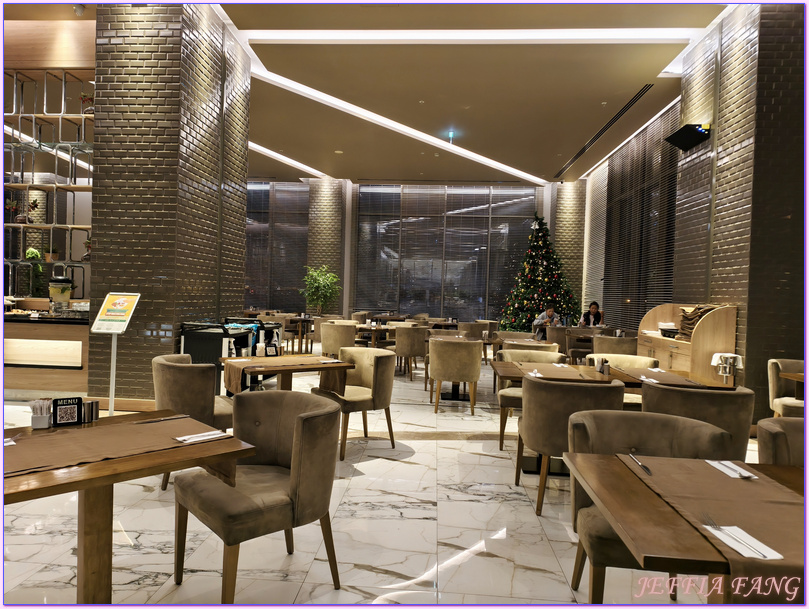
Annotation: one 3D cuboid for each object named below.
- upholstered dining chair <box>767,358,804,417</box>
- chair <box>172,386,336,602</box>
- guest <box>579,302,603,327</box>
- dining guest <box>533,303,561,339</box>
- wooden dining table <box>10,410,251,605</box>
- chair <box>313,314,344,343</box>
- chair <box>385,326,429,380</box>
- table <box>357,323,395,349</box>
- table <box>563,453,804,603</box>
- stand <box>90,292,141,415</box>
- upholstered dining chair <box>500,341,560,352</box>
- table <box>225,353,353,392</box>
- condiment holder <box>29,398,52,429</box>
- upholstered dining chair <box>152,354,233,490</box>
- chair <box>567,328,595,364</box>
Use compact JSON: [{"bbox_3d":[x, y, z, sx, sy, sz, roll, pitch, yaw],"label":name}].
[{"bbox_3d":[3.532,0.921,4.737,0.590,0.800,0.600,2,1,9],"label":"upholstered dining chair"},{"bbox_3d":[-0.608,0.834,2.371,0.600,0.800,0.575,1,2,-43],"label":"chair"},{"bbox_3d":[3.747,0.576,10.756,0.520,1.250,0.720,2,1,16],"label":"guest"},{"bbox_3d":[2.692,0.586,10.170,0.540,1.200,0.750,2,1,-3],"label":"dining guest"},{"bbox_3d":[-1.061,0.849,1.859,0.770,0.750,0.755,1,1,-44],"label":"wooden dining table"},{"bbox_3d":[-1.497,0.648,10.625,0.590,0.800,0.600,1,2,-42],"label":"chair"},{"bbox_3d":[0.107,0.745,8.445,0.610,0.810,0.570,1,2,-42],"label":"chair"},{"bbox_3d":[-0.518,0.742,8.934,0.820,0.740,0.820,1,2,-40],"label":"table"},{"bbox_3d":[1.289,0.934,1.485,1.530,0.750,0.760,2,1,4],"label":"table"},{"bbox_3d":[-2.814,0.498,5.217,0.340,1.220,0.300,2,1,11],"label":"stand"},{"bbox_3d":[1.373,0.835,6.134,0.590,0.800,0.600,2,1,4],"label":"upholstered dining chair"},{"bbox_3d":[-0.916,0.817,4.145,0.790,0.750,0.770,1,1,-34],"label":"table"},{"bbox_3d":[-1.383,0.412,2.039,0.076,0.112,0.070,1,1,-25],"label":"condiment holder"},{"bbox_3d":[-1.424,0.782,3.721,0.600,0.800,0.575,1,1,-29],"label":"upholstered dining chair"},{"bbox_3d":[3.023,0.842,9.063,0.590,0.800,0.600,2,1,4],"label":"chair"}]

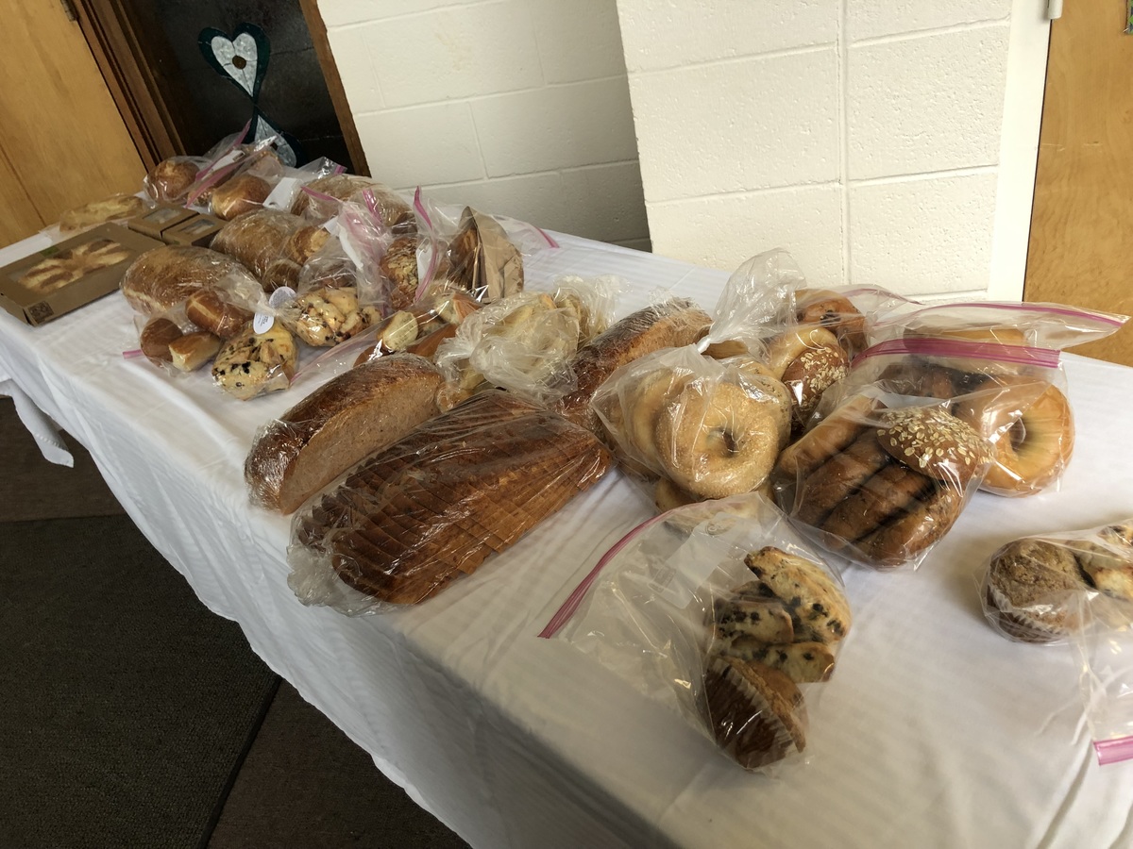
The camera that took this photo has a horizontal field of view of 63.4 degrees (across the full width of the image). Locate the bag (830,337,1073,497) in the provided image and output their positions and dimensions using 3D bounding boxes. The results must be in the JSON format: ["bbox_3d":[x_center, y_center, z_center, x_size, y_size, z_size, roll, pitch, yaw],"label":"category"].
[{"bbox_3d":[0.412,-0.043,0.978,0.250,0.115,0.190,14,43,33],"label":"bag"}]

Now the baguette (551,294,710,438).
[{"bbox_3d":[0.073,-0.077,1.159,0.280,0.090,0.115,-35,40,-29],"label":"baguette"}]

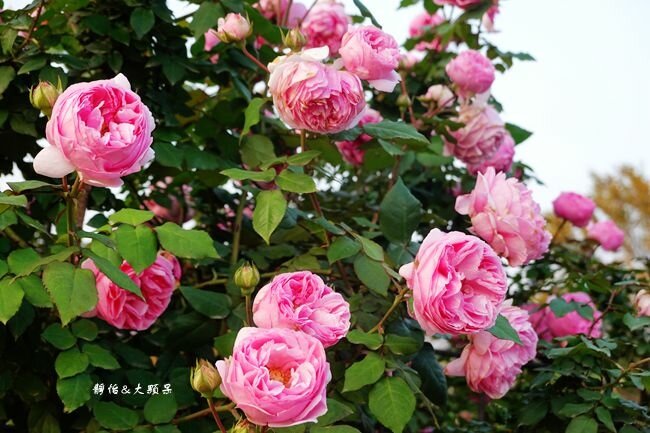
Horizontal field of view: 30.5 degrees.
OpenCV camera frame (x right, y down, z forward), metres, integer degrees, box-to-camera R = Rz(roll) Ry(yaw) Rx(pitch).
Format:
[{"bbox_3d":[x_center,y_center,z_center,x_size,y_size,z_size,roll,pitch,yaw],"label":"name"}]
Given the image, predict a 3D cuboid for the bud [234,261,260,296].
[{"bbox_3d":[-0.069,0.055,1.060,0.023,0.031,0.023,0,3,0],"label":"bud"}]

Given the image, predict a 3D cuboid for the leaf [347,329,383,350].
[{"bbox_3d":[0.037,0.114,1.102,0.032,0.020,0.020,0,-5,0],"label":"leaf"}]

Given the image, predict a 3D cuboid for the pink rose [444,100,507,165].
[{"bbox_3d":[0.195,-0.106,1.520,0.078,0.077,0.065,4,6,-35],"label":"pink rose"}]

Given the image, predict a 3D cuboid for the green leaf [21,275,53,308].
[{"bbox_3d":[-0.257,0.067,1.060,0.034,0.045,0.009,-37,-18,-17],"label":"green leaf"}]

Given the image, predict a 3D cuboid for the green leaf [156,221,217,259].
[{"bbox_3d":[-0.127,0.022,1.091,0.059,0.033,0.022,0,-5,-6],"label":"green leaf"}]

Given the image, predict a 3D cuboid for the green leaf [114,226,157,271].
[{"bbox_3d":[-0.163,0.028,1.030,0.037,0.046,0.010,0,-21,0],"label":"green leaf"}]

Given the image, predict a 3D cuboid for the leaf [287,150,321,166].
[{"bbox_3d":[-0.021,-0.057,1.173,0.034,0.016,0.020,0,-5,-6],"label":"leaf"}]

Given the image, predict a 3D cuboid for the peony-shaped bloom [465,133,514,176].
[{"bbox_3d":[0.218,-0.086,1.580,0.070,0.064,0.062,-11,12,-22],"label":"peony-shaped bloom"}]

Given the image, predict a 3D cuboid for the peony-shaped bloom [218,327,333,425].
[{"bbox_3d":[-0.043,0.134,1.000,0.095,0.088,0.075,0,-17,-6],"label":"peony-shaped bloom"}]

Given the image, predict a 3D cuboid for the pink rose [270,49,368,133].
[{"bbox_3d":[-0.007,-0.117,1.100,0.088,0.076,0.070,2,16,-16],"label":"pink rose"}]

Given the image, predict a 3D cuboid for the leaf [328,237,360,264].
[{"bbox_3d":[0.020,0.035,1.224,0.033,0.029,0.018,0,-5,-6],"label":"leaf"}]

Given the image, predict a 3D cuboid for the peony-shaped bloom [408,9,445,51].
[{"bbox_3d":[0.153,-0.281,1.800,0.054,0.058,0.052,-1,-6,12],"label":"peony-shaped bloom"}]

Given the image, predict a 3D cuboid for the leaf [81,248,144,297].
[{"bbox_3d":[-0.177,0.049,1.000,0.066,0.012,0.036,39,31,15],"label":"leaf"}]

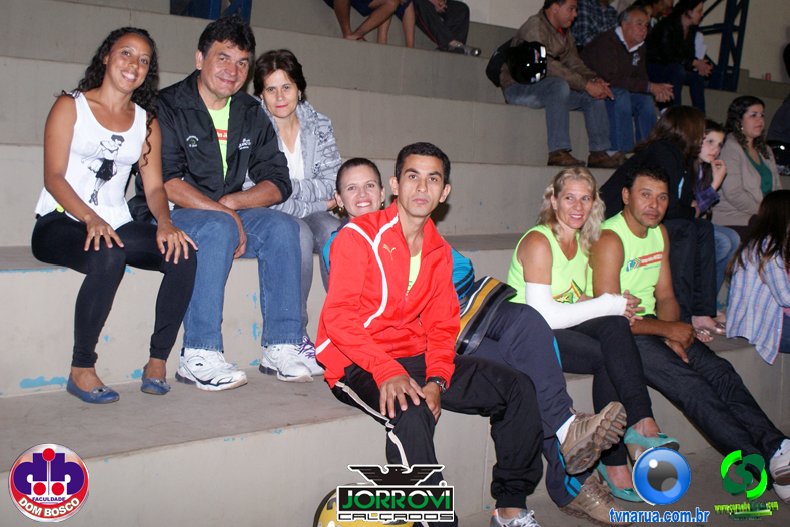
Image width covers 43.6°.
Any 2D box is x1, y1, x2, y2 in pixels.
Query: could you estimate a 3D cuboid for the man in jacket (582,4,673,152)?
[{"bbox_3d":[1.707,-1.308,7.350,0.550,1.200,0.750,-2,7,-38],"label":"man in jacket"}]

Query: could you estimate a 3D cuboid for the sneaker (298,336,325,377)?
[{"bbox_3d":[-0.332,0.343,3.678,0.100,0.116,0.265,-1,7,-28],"label":"sneaker"}]

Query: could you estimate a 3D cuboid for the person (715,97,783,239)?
[{"bbox_3d":[2.270,-0.378,6.040,0.520,1.260,0.720,-2,7,-33],"label":"person"}]

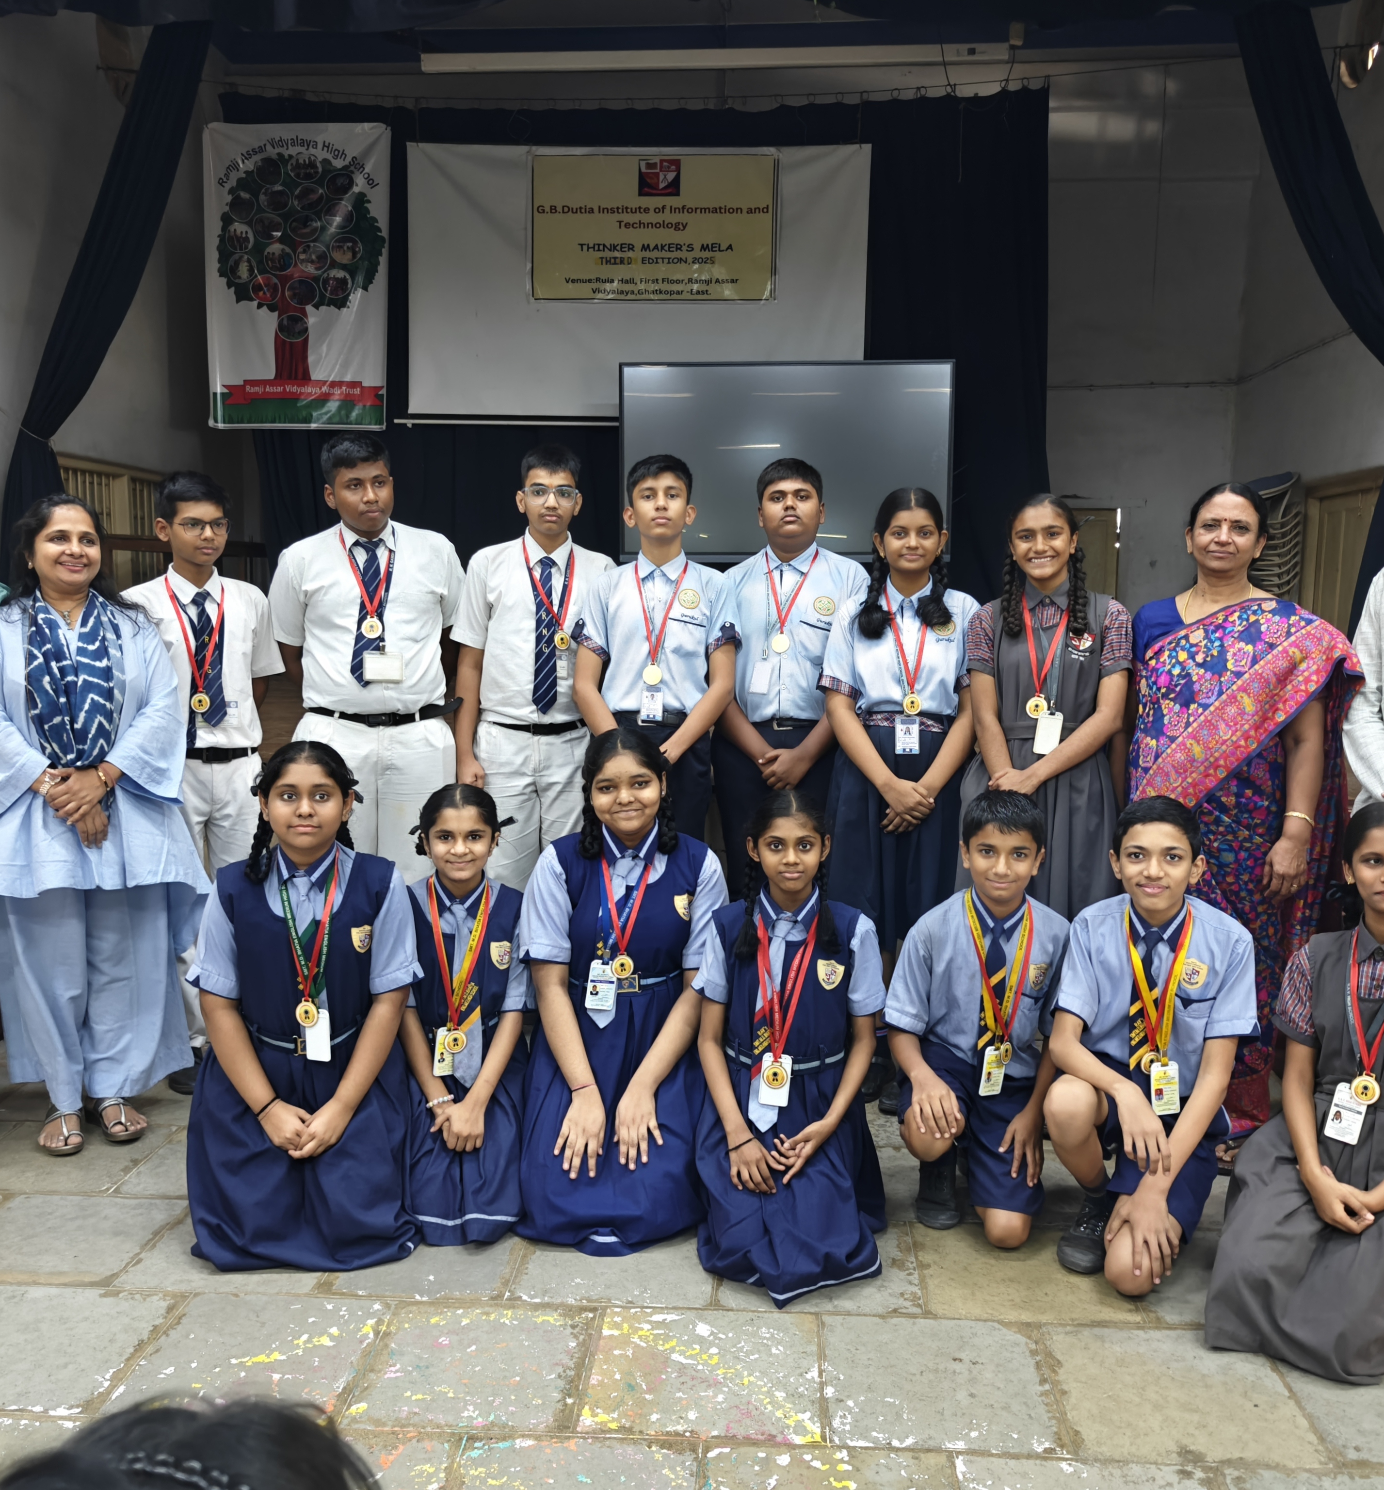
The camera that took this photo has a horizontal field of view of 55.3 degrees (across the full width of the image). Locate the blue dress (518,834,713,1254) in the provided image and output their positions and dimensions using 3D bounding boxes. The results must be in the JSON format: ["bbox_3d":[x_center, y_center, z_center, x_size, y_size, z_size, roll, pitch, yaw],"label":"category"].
[{"bbox_3d":[-0.161,0.581,2.877,0.430,0.820,0.580,0,8,3],"label":"blue dress"}]

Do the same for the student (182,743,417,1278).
[{"bbox_3d":[-0.821,0.493,2.808,0.460,1.005,0.580,-2,8,-15],"label":"student"}]

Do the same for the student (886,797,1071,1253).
[{"bbox_3d":[0.632,0.540,2.915,0.400,0.892,0.600,1,8,6],"label":"student"}]

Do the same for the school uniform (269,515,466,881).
[{"bbox_3d":[-0.801,0.162,3.269,0.480,1.421,0.290,-2,8,-17],"label":"school uniform"}]

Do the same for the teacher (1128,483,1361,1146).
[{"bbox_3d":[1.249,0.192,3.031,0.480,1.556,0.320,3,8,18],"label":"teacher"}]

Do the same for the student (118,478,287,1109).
[{"bbox_3d":[-1.262,0.107,3.423,0.420,1.606,0.270,-3,8,-22],"label":"student"}]

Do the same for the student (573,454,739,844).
[{"bbox_3d":[-0.088,0.107,3.312,0.430,1.642,0.280,0,8,-2],"label":"student"}]

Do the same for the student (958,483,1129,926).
[{"bbox_3d":[0.882,0.154,3.333,0.430,1.530,0.280,1,8,12],"label":"student"}]

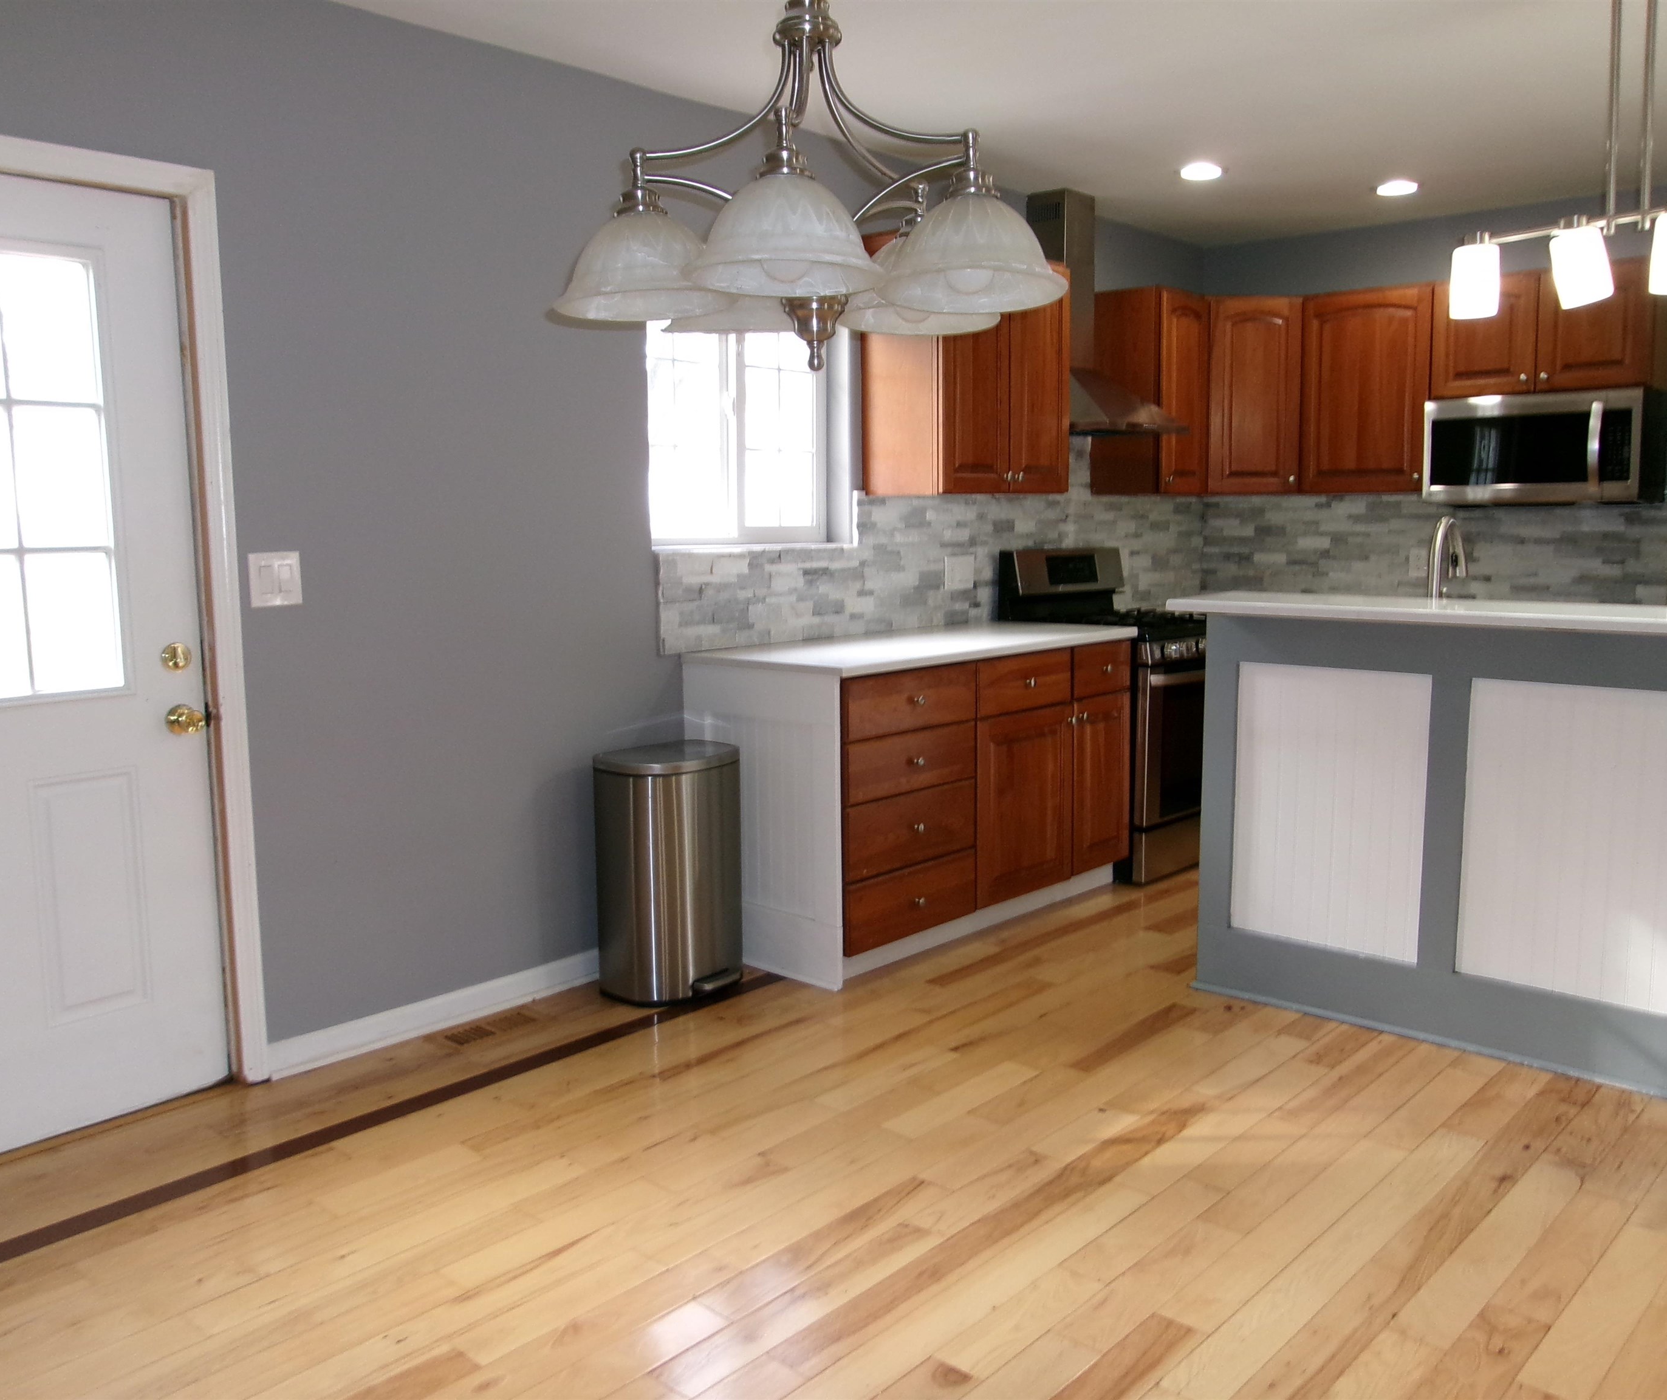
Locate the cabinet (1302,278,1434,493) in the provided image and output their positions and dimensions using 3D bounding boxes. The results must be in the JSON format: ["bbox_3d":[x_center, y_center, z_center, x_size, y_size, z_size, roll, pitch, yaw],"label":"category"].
[{"bbox_3d":[2.255,-1.259,6.023,0.524,0.816,0.329,6,9,41],"label":"cabinet"}]

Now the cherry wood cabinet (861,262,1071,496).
[{"bbox_3d":[0.474,-1.131,5.073,0.330,0.816,0.760,6,9,41],"label":"cherry wood cabinet"}]

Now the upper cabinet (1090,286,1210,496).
[{"bbox_3d":[1.317,-1.255,6.027,0.330,0.816,0.372,6,9,41],"label":"upper cabinet"}]

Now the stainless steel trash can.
[{"bbox_3d":[-0.432,0.482,4.099,0.305,0.662,0.390,6,9,41],"label":"stainless steel trash can"}]

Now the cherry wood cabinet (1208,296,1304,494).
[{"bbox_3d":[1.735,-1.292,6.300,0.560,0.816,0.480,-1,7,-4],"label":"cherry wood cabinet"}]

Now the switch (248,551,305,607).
[{"bbox_3d":[-1.296,-0.280,3.385,0.010,0.121,0.122,6,9,41],"label":"switch"}]

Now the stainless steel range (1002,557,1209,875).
[{"bbox_3d":[1.125,0.014,5.660,0.680,1.185,0.765,6,9,41],"label":"stainless steel range"}]

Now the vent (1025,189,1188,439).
[{"bbox_3d":[0.998,-1.451,5.514,0.490,0.880,0.620,6,9,41],"label":"vent"}]

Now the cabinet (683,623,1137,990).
[{"bbox_3d":[0.316,0.260,4.822,0.638,0.914,1.597,6,9,41],"label":"cabinet"}]

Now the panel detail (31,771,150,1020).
[{"bbox_3d":[-1.615,0.428,3.180,0.020,0.541,0.217,6,9,41],"label":"panel detail"}]

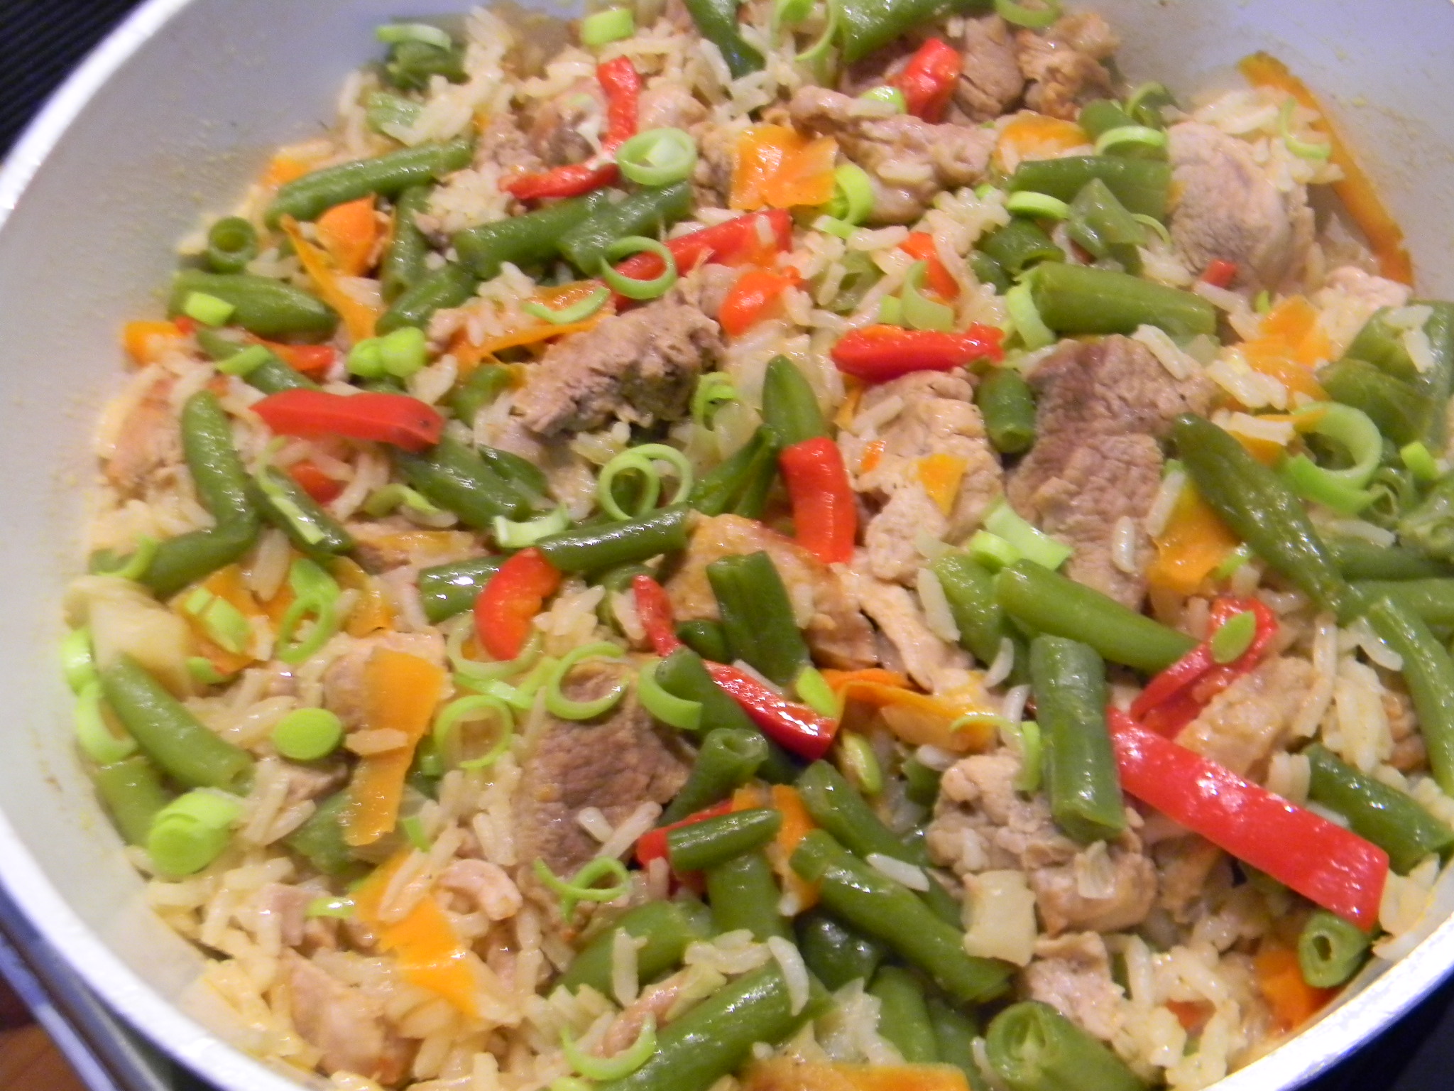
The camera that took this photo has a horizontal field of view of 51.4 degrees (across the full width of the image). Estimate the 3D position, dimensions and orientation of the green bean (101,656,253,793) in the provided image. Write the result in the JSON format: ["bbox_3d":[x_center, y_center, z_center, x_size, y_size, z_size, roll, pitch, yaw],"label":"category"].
[{"bbox_3d":[-0.095,0.030,0.260,0.037,0.008,0.010,35,70,23],"label":"green bean"}]

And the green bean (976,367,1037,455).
[{"bbox_3d":[0.048,-0.023,0.258,0.009,0.009,0.011,-6,59,2],"label":"green bean"}]

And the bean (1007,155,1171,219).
[{"bbox_3d":[0.067,-0.067,0.282,0.029,0.009,0.010,6,60,9],"label":"bean"}]

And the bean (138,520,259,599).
[{"bbox_3d":[-0.097,0.003,0.278,0.023,0.008,0.008,-23,61,-6],"label":"bean"}]

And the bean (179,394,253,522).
[{"bbox_3d":[-0.096,-0.017,0.288,0.010,0.008,0.033,-24,61,-7],"label":"bean"}]

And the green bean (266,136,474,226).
[{"bbox_3d":[-0.075,-0.077,0.320,0.045,0.008,0.009,-20,60,-4],"label":"green bean"}]

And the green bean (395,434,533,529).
[{"bbox_3d":[-0.049,-0.012,0.278,0.029,0.009,0.010,31,68,21],"label":"green bean"}]

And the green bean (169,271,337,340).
[{"bbox_3d":[-0.089,-0.045,0.285,0.031,0.009,0.010,7,61,10],"label":"green bean"}]

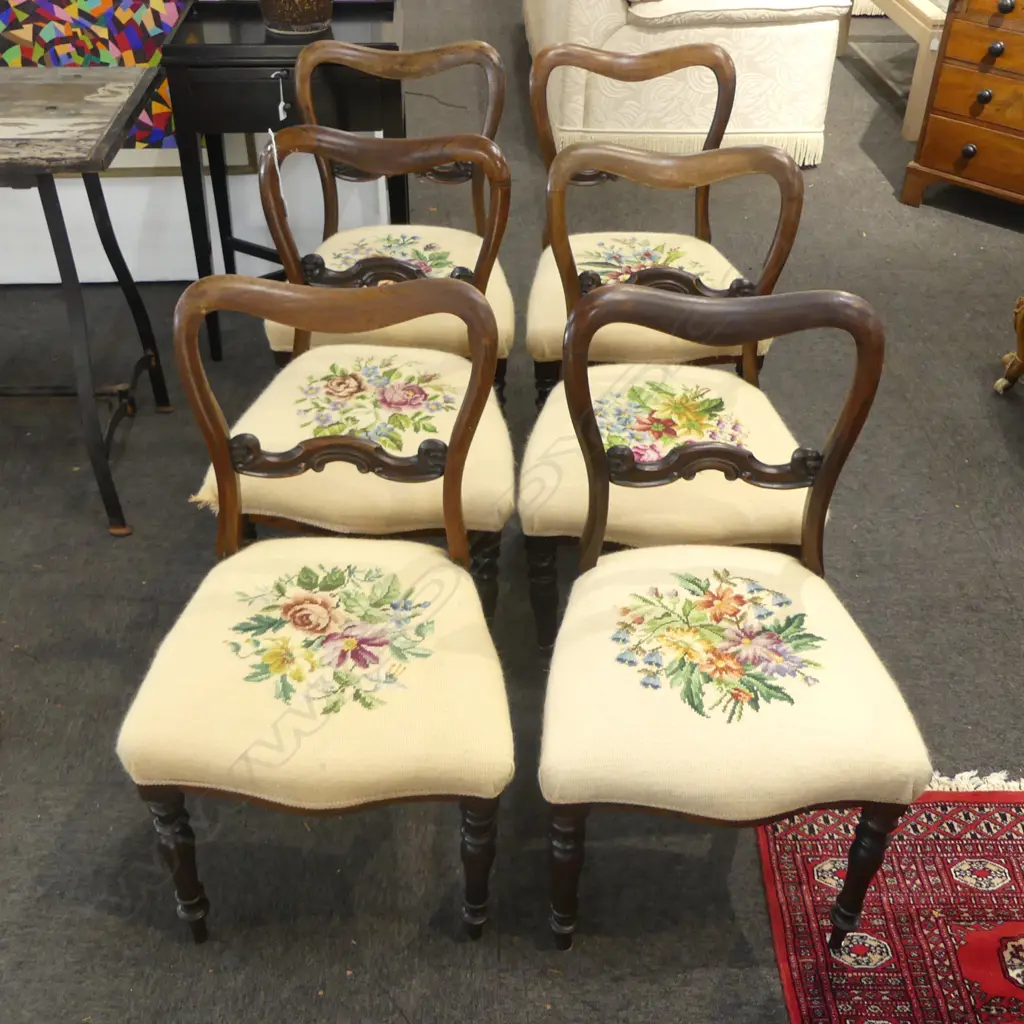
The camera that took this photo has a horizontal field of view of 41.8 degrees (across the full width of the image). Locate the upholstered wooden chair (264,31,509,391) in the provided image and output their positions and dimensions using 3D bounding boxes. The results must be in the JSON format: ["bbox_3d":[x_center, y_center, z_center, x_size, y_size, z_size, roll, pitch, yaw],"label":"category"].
[{"bbox_3d":[-0.239,-0.491,2.824,0.502,0.854,0.516,1,34,0],"label":"upholstered wooden chair"}]

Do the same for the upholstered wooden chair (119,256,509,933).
[{"bbox_3d":[-0.241,0.161,1.823,0.485,0.840,0.505,1,35,0],"label":"upholstered wooden chair"}]

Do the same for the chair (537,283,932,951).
[{"bbox_3d":[0.274,0.175,1.819,0.485,0.840,0.505,1,35,-1],"label":"chair"}]

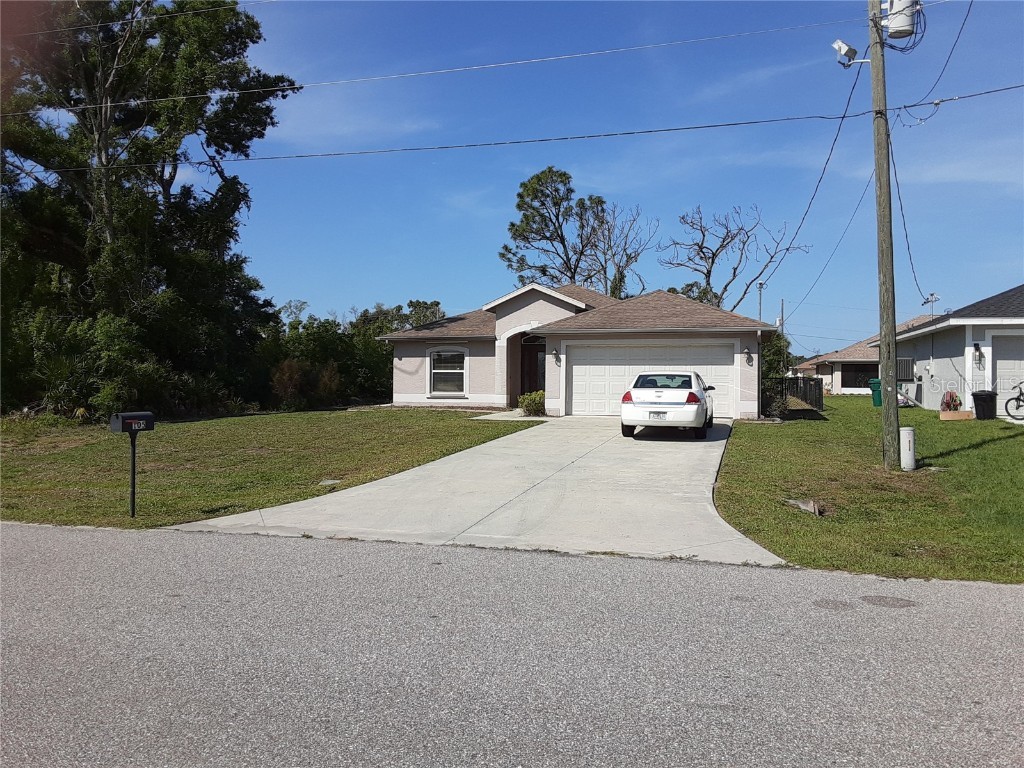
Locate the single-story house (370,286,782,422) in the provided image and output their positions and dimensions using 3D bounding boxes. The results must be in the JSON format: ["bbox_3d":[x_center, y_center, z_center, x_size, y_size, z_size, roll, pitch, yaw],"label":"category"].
[{"bbox_3d":[2.650,-1.650,30.900,13.700,5.100,14.800,0,1,15],"label":"single-story house"}]

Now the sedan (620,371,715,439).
[{"bbox_3d":[3.720,0.390,18.650,1.860,1.470,5.050,0,1,16],"label":"sedan"}]

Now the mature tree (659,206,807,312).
[{"bbox_3d":[13.300,-4.950,48.000,9.000,11.300,8.000,0,1,15],"label":"mature tree"}]

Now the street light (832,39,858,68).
[{"bbox_3d":[5.180,-5.130,12.400,0.360,0.400,0.380,0,1,30],"label":"street light"}]

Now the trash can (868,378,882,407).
[{"bbox_3d":[14.600,0.360,31.900,0.680,1.110,0.750,0,1,15],"label":"trash can"}]

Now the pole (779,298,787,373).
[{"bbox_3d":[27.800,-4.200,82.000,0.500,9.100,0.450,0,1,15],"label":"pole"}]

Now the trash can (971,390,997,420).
[{"bbox_3d":[12.500,0.570,21.200,0.660,0.780,0.660,0,1,15],"label":"trash can"}]

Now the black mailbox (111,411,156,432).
[{"bbox_3d":[-4.280,0.415,9.000,0.175,0.230,0.510,0,1,15],"label":"black mailbox"}]

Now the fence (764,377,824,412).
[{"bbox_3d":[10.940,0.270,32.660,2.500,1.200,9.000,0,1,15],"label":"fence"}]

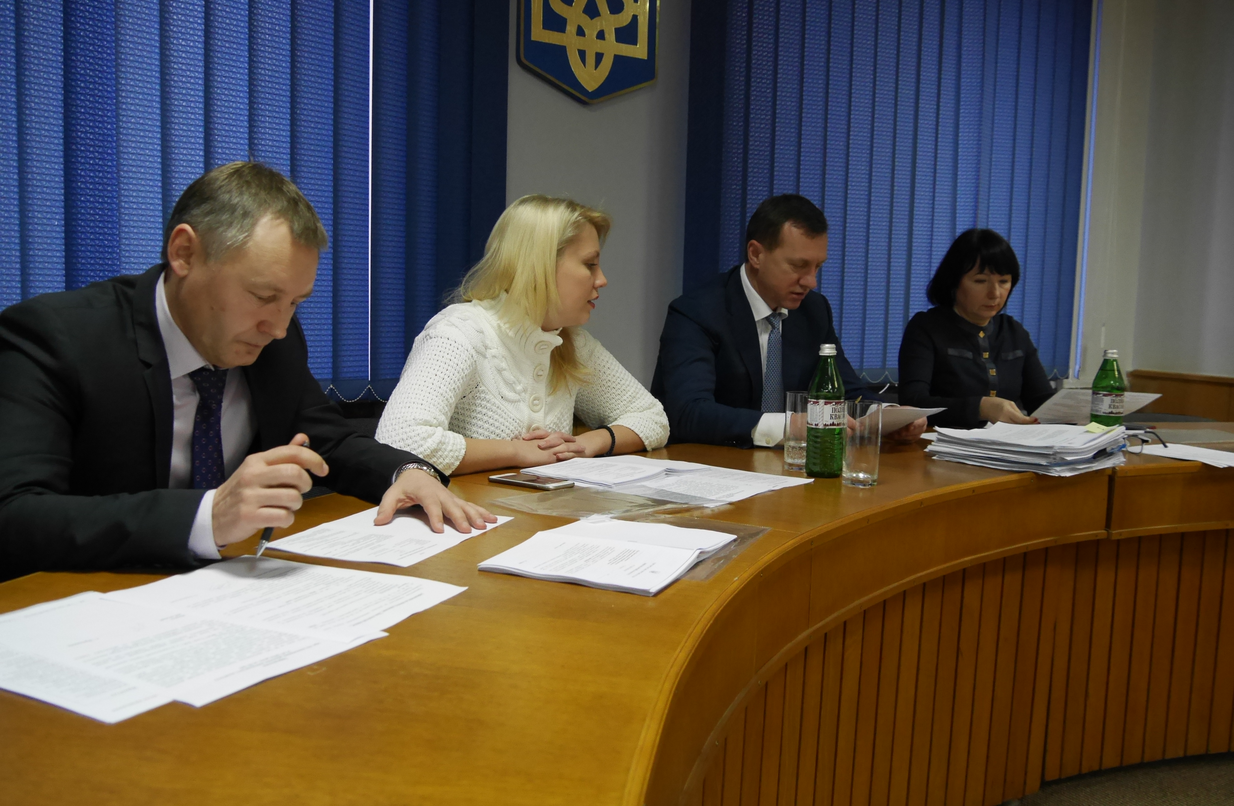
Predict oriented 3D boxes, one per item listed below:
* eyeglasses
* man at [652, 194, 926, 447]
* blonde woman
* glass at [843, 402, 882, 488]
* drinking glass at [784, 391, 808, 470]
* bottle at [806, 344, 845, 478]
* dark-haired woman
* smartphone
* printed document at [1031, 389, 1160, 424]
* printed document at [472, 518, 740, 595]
[{"bbox_3d":[1.156,0.090,2.264,0.050,0.042,0.138,-4,8,-43],"label":"eyeglasses"},{"bbox_3d":[0.335,0.186,2.278,0.600,1.310,0.750,-2,6,-32],"label":"man"},{"bbox_3d":[-0.180,0.221,2.021,0.570,1.265,0.720,-3,7,-40],"label":"blonde woman"},{"bbox_3d":[0.431,0.069,1.758,0.064,0.147,0.064,1,5,0],"label":"glass"},{"bbox_3d":[0.356,0.052,1.917,0.064,0.147,0.064,1,5,0],"label":"drinking glass"},{"bbox_3d":[0.385,0.015,1.827,0.070,0.240,0.070,-1,6,-20],"label":"bottle"},{"bbox_3d":[0.959,0.186,2.650,0.500,1.270,0.720,1,6,-7],"label":"dark-haired woman"},{"bbox_3d":[-0.146,0.130,1.696,0.138,0.007,0.067,5,7,34],"label":"smartphone"},{"bbox_3d":[1.101,0.008,2.315,0.210,0.008,0.297,1,-13,9],"label":"printed document"},{"bbox_3d":[-0.002,0.177,1.212,0.213,0.015,0.292,4,6,24],"label":"printed document"}]

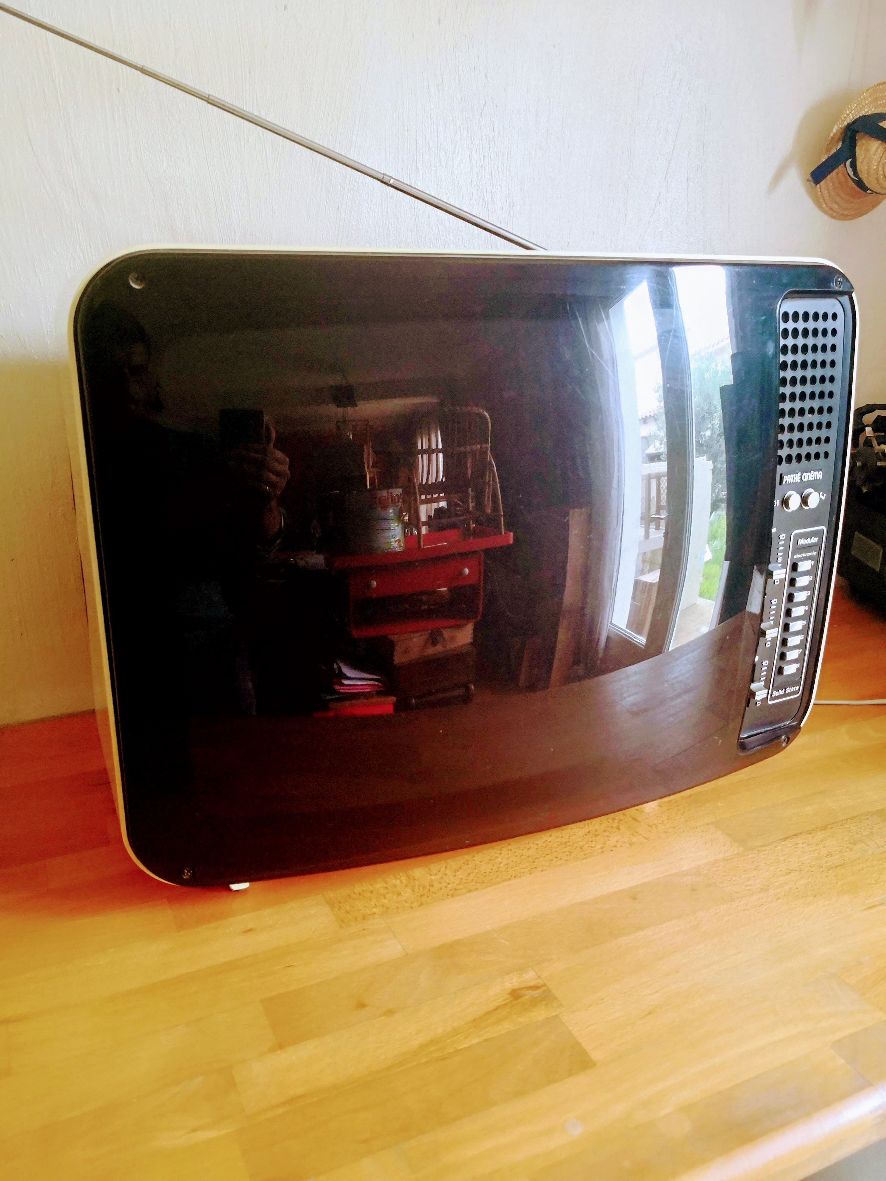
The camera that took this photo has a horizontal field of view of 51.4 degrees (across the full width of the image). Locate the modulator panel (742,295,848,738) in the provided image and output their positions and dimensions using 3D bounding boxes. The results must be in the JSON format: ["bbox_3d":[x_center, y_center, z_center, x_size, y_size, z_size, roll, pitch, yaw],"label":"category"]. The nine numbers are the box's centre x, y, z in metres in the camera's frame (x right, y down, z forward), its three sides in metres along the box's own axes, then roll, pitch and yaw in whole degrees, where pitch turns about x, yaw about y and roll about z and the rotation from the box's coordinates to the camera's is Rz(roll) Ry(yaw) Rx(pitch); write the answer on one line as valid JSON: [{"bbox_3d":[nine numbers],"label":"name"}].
[{"bbox_3d":[0.274,-0.048,0.719,0.074,0.350,0.030,-10,19,-28],"label":"modulator panel"}]

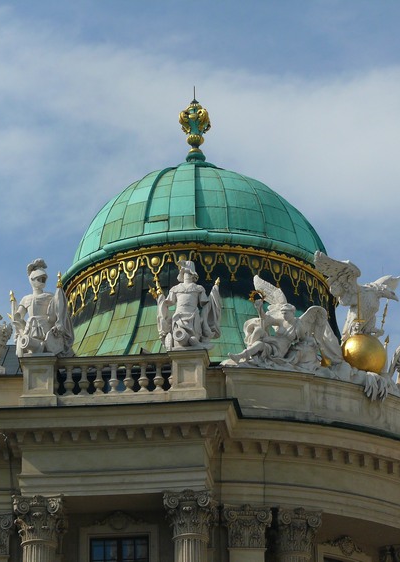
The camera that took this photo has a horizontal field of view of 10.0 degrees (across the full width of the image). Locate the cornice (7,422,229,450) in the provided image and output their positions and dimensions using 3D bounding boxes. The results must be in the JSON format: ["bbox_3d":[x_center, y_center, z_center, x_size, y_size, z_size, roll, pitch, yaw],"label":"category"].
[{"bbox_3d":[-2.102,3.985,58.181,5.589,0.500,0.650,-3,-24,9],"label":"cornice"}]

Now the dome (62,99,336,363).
[{"bbox_3d":[0.104,-0.602,69.451,8.700,11.050,8.700,1,-23,0],"label":"dome"}]

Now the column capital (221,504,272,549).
[{"bbox_3d":[1.199,6.359,58.543,1.240,1.210,0.600,3,-23,-5],"label":"column capital"}]

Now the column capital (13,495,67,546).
[{"bbox_3d":[-4.066,6.255,58.338,1.200,1.290,1.200,-3,-24,9],"label":"column capital"}]

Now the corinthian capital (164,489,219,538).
[{"bbox_3d":[-0.214,6.034,57.715,1.200,1.290,1.200,-3,-24,9],"label":"corinthian capital"}]

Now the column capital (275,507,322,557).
[{"bbox_3d":[2.533,6.634,59.042,1.150,1.280,1.080,8,-24,-17],"label":"column capital"}]

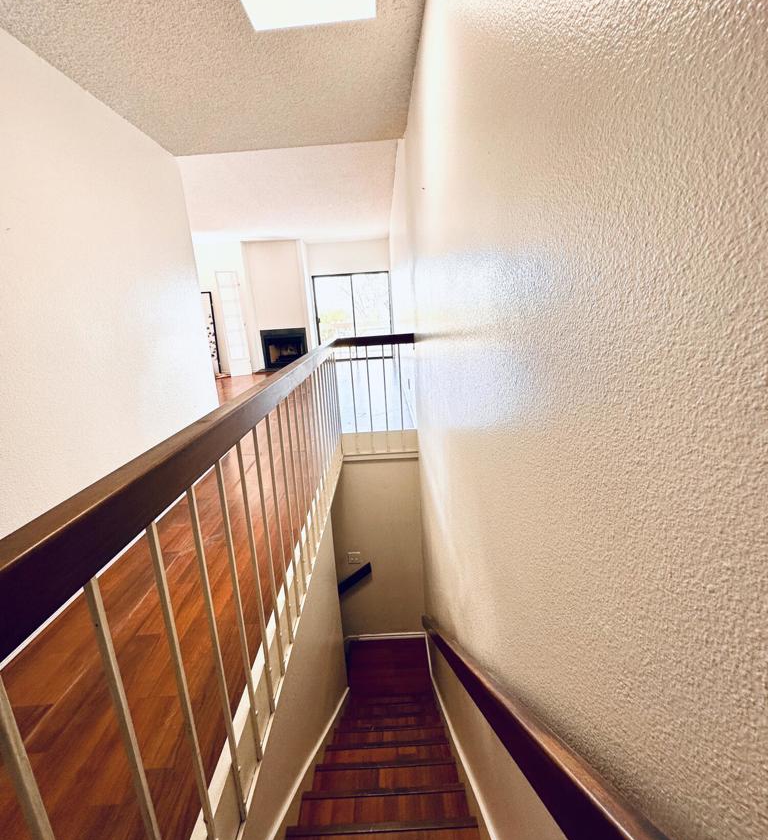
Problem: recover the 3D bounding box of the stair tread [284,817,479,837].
[{"bbox_3d":[-0.007,1.593,1.612,0.735,0.030,0.050,-3,15,1],"label":"stair tread"}]

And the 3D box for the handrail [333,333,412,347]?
[{"bbox_3d":[-0.079,-0.687,3.573,0.690,0.083,0.070,-3,15,1],"label":"handrail"}]

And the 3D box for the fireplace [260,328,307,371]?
[{"bbox_3d":[-2.216,-1.594,9.411,1.001,0.909,0.300,-3,15,1],"label":"fireplace"}]

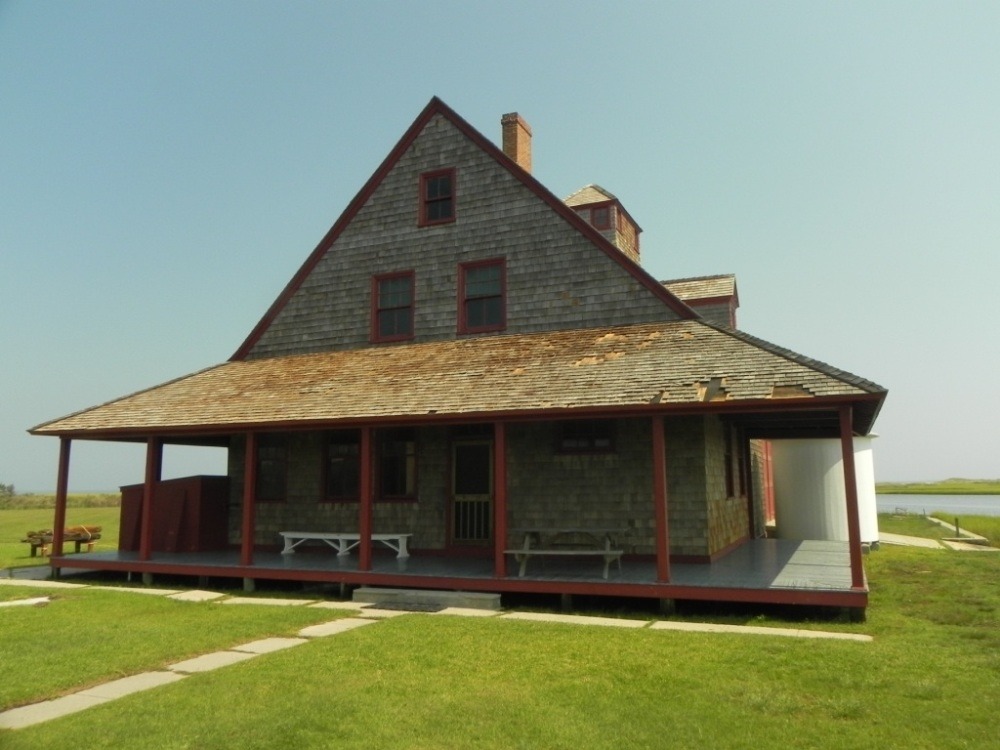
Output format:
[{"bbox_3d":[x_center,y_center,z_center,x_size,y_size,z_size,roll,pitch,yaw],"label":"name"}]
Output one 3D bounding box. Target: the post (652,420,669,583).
[{"bbox_3d":[2.296,1.749,10.693,0.150,2.338,0.150,-4,-9,23],"label":"post"}]

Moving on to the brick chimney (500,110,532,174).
[{"bbox_3d":[0.476,-6.091,20.601,0.470,1.774,1.039,-4,-9,23],"label":"brick chimney"}]

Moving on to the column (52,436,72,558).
[{"bbox_3d":[-9.089,2.551,15.597,0.138,2.390,0.138,-4,-9,23],"label":"column"}]

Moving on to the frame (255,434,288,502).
[{"bbox_3d":[-5.240,2.121,17.071,1.079,1.570,0.147,-4,-9,23],"label":"frame"}]

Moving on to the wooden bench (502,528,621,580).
[{"bbox_3d":[1.166,2.823,12.106,1.840,0.690,1.480,-3,-9,18],"label":"wooden bench"}]

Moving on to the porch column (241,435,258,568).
[{"bbox_3d":[-4.500,2.235,13.589,0.155,2.380,0.155,-4,-9,23],"label":"porch column"}]

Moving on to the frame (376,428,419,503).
[{"bbox_3d":[-2.164,1.891,15.738,1.033,1.564,0.147,-4,-9,23],"label":"frame"}]

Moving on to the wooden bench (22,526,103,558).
[{"bbox_3d":[-12.303,4.716,21.187,0.620,0.770,1.850,-6,-11,35],"label":"wooden bench"}]

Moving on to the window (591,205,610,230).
[{"bbox_3d":[3.503,-5.435,26.107,0.697,0.917,0.100,-4,-9,23],"label":"window"}]

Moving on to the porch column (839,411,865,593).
[{"bbox_3d":[4.565,1.572,9.728,0.150,2.285,0.150,-4,-9,23],"label":"porch column"}]

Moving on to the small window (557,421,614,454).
[{"bbox_3d":[1.617,1.172,14.161,1.156,0.654,0.147,-4,-9,23],"label":"small window"}]

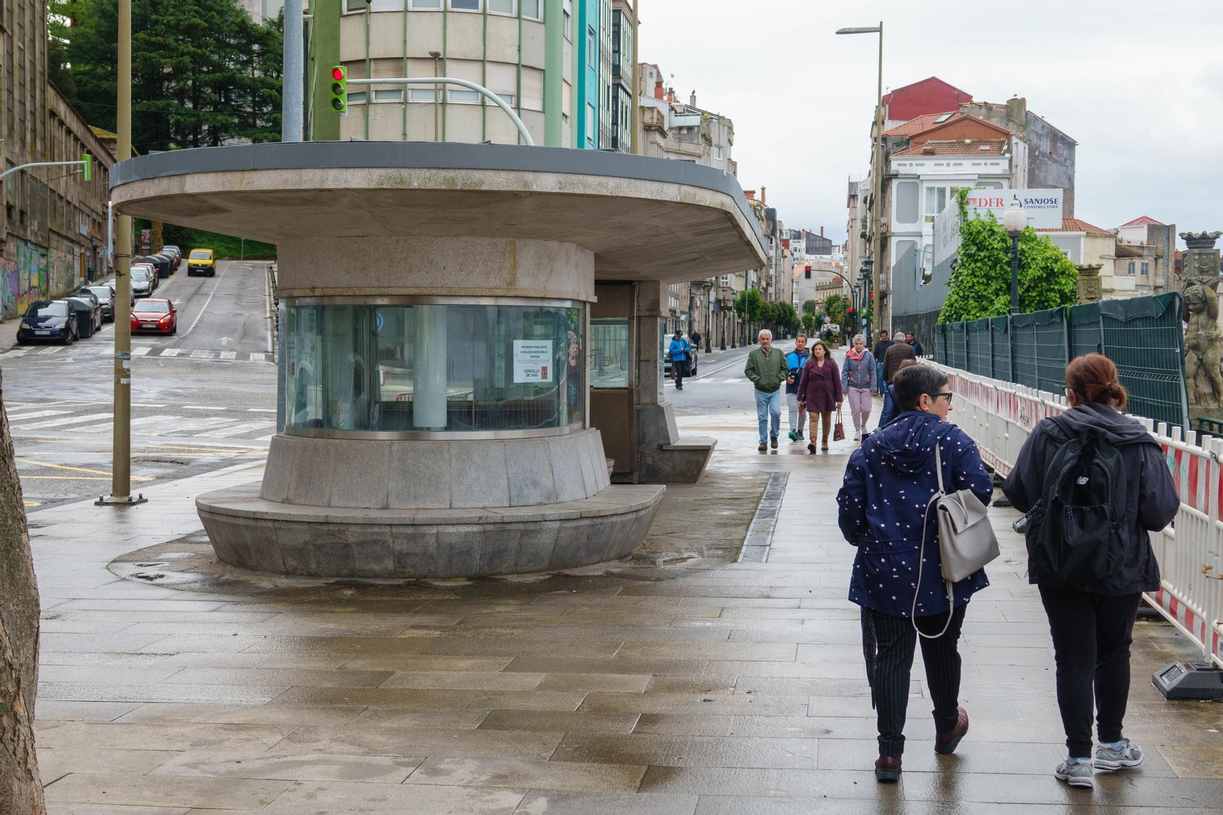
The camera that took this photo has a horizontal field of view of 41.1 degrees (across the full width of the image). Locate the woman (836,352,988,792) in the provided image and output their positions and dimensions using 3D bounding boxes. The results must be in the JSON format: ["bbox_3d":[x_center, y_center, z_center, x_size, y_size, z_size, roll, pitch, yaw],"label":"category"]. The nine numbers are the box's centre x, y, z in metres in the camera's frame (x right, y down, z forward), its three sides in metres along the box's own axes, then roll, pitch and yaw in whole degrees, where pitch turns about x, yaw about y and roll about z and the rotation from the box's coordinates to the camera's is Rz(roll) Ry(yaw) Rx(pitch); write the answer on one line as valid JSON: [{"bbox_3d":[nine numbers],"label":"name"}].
[{"bbox_3d":[1.190,0.610,6.380,0.590,1.590,0.500,1,2,7],"label":"woman"}]

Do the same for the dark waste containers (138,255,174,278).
[{"bbox_3d":[-33.232,-10.405,119.392,1.800,1.560,6.600,0,8,-11],"label":"dark waste containers"}]

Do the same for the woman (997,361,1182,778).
[{"bbox_3d":[1.835,0.605,6.280,0.630,1.630,0.500,1,2,6],"label":"woman"}]

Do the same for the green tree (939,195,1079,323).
[{"bbox_3d":[9.986,-2.702,41.000,3.500,5.200,3.300,1,3,7],"label":"green tree"}]

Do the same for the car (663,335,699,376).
[{"bbox_3d":[2.273,-1.888,59.200,1.800,1.520,4.300,1,2,8],"label":"car"}]

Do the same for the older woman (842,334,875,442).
[{"bbox_3d":[3.838,-0.308,25.400,0.540,1.650,0.420,1,3,7],"label":"older woman"}]

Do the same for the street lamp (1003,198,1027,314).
[{"bbox_3d":[6.811,-1.541,27.500,0.420,3.950,0.420,1,2,8],"label":"street lamp"}]

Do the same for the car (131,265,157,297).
[{"bbox_3d":[-27.157,-7.104,93.500,1.760,1.480,4.200,0,7,-12],"label":"car"}]

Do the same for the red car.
[{"bbox_3d":[-19.289,-3.859,68.641,1.830,1.490,4.340,0,6,-12],"label":"red car"}]

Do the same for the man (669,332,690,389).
[{"bbox_3d":[1.984,-1.357,47.000,0.580,1.720,0.420,-1,3,-21],"label":"man"}]

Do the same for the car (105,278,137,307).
[{"bbox_3d":[-26.414,-6.256,87.500,1.760,1.500,4.200,0,7,-12],"label":"car"}]

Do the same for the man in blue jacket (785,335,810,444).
[{"bbox_3d":[2.926,-0.307,25.600,0.520,1.680,0.420,1,3,6],"label":"man in blue jacket"}]

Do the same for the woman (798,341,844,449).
[{"bbox_3d":[2.970,-0.150,23.300,0.620,1.600,0.420,1,2,9],"label":"woman"}]

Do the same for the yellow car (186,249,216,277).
[{"bbox_3d":[-30.931,-10.969,123.246,1.910,1.970,4.900,0,7,-12],"label":"yellow car"}]

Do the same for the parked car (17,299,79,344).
[{"bbox_3d":[-21.047,-3.252,61.026,1.830,1.590,4.330,0,6,-12],"label":"parked car"}]

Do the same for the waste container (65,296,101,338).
[{"bbox_3d":[-21.255,-3.646,65.198,1.400,1.630,1.750,0,6,-12],"label":"waste container"}]

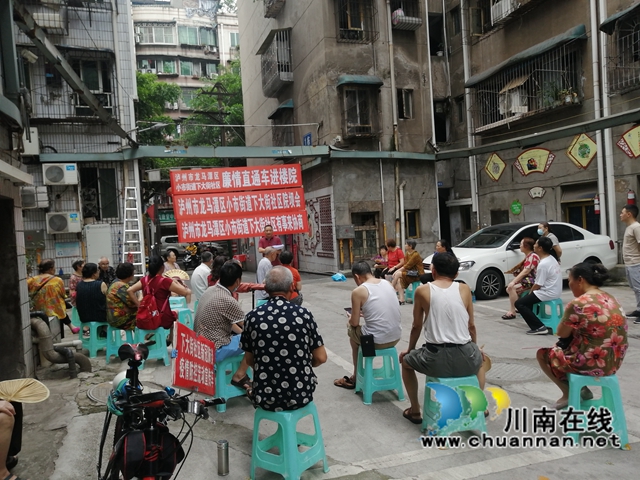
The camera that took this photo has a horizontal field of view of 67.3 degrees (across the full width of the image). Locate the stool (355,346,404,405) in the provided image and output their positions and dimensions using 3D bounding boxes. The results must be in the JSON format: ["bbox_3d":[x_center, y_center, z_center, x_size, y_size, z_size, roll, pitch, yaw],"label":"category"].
[{"bbox_3d":[0.534,1.209,4.408,0.340,0.465,0.340,-3,1,-12],"label":"stool"}]

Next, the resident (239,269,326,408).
[{"bbox_3d":[-0.212,0.813,3.100,0.530,1.290,0.700,-3,1,0],"label":"resident"}]

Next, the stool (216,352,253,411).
[{"bbox_3d":[-0.826,1.265,4.380,0.345,0.447,0.340,-4,1,-36],"label":"stool"}]

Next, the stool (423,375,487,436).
[{"bbox_3d":[1.002,1.244,3.655,0.350,0.472,0.350,-4,2,-10],"label":"stool"}]

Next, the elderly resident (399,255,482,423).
[{"bbox_3d":[0.988,0.794,3.820,0.630,1.360,0.720,-4,2,2],"label":"elderly resident"}]

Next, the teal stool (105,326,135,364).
[{"bbox_3d":[-2.677,1.385,6.523,0.350,0.472,0.350,-4,2,-8],"label":"teal stool"}]

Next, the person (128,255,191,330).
[{"bbox_3d":[-1.952,0.874,6.099,0.680,1.340,0.720,-3,1,22],"label":"person"}]

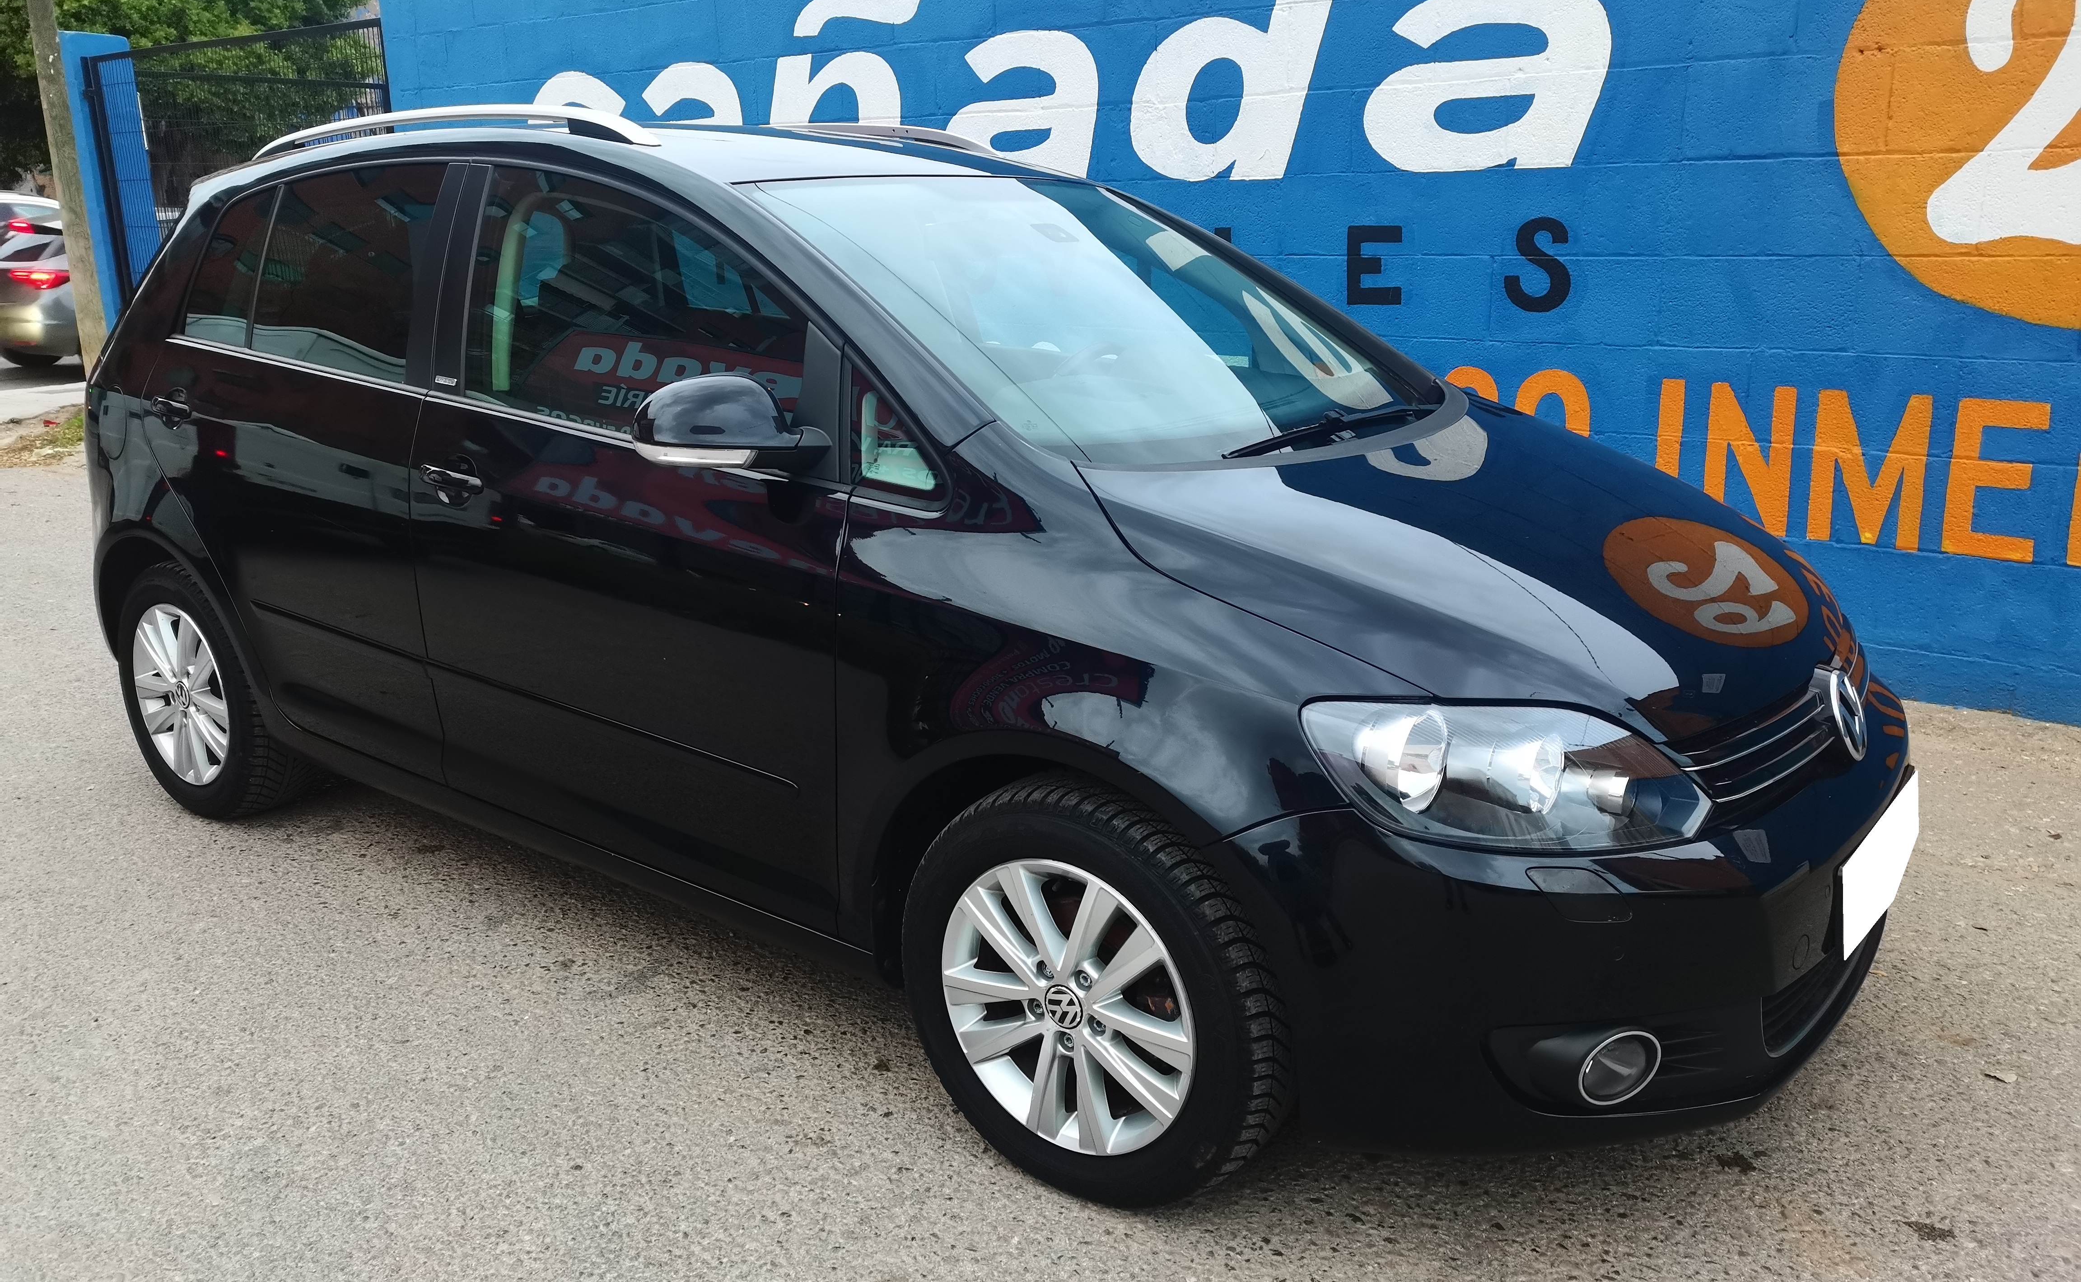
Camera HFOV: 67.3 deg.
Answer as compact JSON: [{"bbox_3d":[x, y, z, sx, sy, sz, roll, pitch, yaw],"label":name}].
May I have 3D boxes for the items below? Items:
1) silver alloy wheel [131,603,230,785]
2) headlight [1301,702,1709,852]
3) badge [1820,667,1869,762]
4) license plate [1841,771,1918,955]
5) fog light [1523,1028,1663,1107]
[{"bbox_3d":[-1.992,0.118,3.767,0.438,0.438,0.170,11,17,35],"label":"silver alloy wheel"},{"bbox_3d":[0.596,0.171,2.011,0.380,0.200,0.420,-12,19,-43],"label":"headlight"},{"bbox_3d":[1.200,0.110,2.338,0.030,0.137,0.137,-14,2,38],"label":"badge"},{"bbox_3d":[1.259,0.315,2.341,0.020,0.115,0.520,3,13,36],"label":"license plate"},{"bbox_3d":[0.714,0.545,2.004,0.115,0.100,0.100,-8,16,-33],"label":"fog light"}]

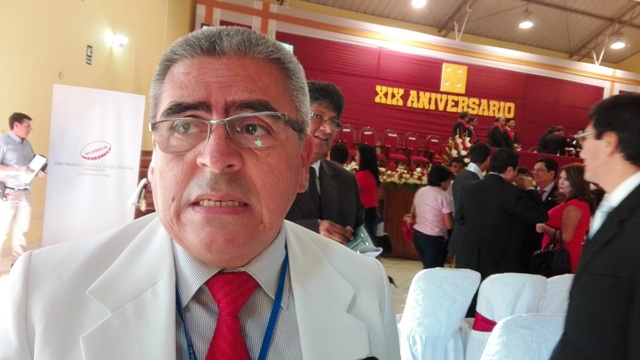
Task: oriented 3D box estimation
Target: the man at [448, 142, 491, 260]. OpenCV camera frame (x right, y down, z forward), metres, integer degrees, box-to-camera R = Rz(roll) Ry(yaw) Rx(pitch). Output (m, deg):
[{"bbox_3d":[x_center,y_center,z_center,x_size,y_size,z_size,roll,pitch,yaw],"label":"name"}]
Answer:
[{"bbox_3d":[1.232,0.537,3.864,0.420,1.700,0.520,2,6,-39],"label":"man"}]

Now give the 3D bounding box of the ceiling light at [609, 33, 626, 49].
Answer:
[{"bbox_3d":[7.532,-3.532,11.600,0.400,0.450,0.400,4,4,-13],"label":"ceiling light"}]

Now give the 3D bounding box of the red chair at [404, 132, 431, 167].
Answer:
[{"bbox_3d":[2.161,-0.584,10.604,0.530,1.020,0.560,4,4,-13],"label":"red chair"}]

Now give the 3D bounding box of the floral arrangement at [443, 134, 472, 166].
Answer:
[{"bbox_3d":[2.237,-0.444,7.400,0.500,0.650,0.450,4,4,-13],"label":"floral arrangement"}]

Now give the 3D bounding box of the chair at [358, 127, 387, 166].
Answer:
[{"bbox_3d":[1.144,-0.682,10.370,0.530,1.020,0.560,4,4,-13],"label":"chair"}]

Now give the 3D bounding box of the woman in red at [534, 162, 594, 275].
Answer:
[{"bbox_3d":[1.910,0.659,3.710,0.430,1.600,0.460,4,5,-18],"label":"woman in red"}]

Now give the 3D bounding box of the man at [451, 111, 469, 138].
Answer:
[{"bbox_3d":[3.361,-0.852,11.263,0.420,1.680,0.500,5,4,-6],"label":"man"}]

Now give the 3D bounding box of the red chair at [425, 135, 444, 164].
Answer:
[{"bbox_3d":[2.737,-0.526,10.736,0.530,1.020,0.560,4,4,-13],"label":"red chair"}]

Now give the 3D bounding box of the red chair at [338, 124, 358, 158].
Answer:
[{"bbox_3d":[0.664,-0.727,10.259,0.530,1.020,0.560,4,4,-13],"label":"red chair"}]

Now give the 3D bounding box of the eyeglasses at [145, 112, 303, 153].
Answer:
[{"bbox_3d":[-0.093,-0.041,0.495,0.140,0.045,0.140,-5,-3,1],"label":"eyeglasses"}]

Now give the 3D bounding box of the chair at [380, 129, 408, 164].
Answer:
[{"bbox_3d":[1.647,-0.625,10.486,0.530,1.020,0.560,4,4,-13],"label":"chair"}]

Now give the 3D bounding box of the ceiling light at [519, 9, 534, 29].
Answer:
[{"bbox_3d":[4.957,-3.877,11.000,0.400,0.450,0.400,4,4,-13],"label":"ceiling light"}]

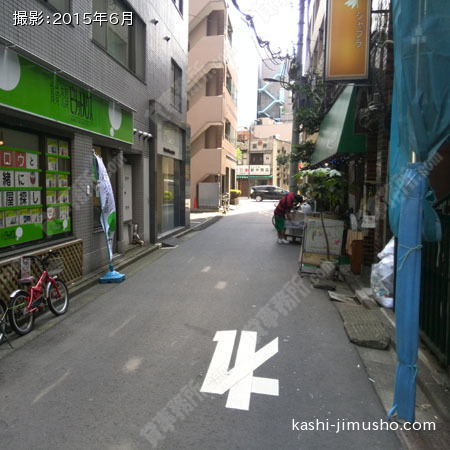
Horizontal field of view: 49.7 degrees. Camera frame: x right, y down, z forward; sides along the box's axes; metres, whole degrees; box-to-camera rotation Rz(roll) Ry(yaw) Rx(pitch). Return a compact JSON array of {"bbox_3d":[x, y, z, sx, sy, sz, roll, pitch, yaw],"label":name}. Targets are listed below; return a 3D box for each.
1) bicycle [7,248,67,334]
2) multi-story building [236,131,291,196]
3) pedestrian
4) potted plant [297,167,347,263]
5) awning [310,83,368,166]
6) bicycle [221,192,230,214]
[{"bbox_3d":[-2.091,0.709,5.353,0.470,0.790,1.210,2,5,9],"label":"bicycle"},{"bbox_3d":[4.240,-7.397,63.844,6.500,7.700,9.000,2,5,11],"label":"multi-story building"},{"bbox_3d":[1.720,-0.192,13.350,0.800,1.400,0.500,1,5,5],"label":"pedestrian"},{"bbox_3d":[1.703,-0.096,8.572,0.800,1.859,0.760,0,5,0],"label":"potted plant"},{"bbox_3d":[2.679,-2.321,11.978,0.545,1.470,5.950,1,5,5],"label":"awning"},{"bbox_3d":[0.054,-1.185,27.353,0.560,1.080,1.750,1,5,5],"label":"bicycle"}]

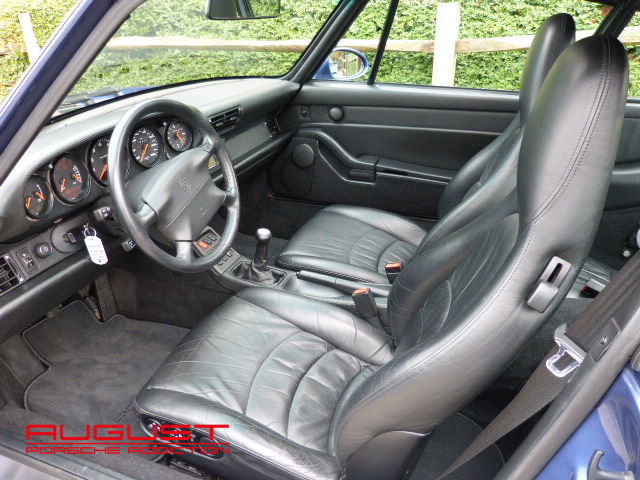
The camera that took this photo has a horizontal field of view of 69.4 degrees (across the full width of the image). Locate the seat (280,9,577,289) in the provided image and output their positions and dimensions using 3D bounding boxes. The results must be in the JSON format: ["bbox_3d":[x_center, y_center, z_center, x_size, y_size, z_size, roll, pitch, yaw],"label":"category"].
[{"bbox_3d":[0.314,-0.259,1.573,0.850,0.910,0.510,9,29,20],"label":"seat"}]

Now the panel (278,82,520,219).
[{"bbox_3d":[0.282,-0.363,1.923,1.120,0.560,0.130,9,29,20],"label":"panel"}]

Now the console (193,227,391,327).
[{"bbox_3d":[-0.044,0.107,1.488,0.740,0.270,0.250,9,29,20],"label":"console"}]

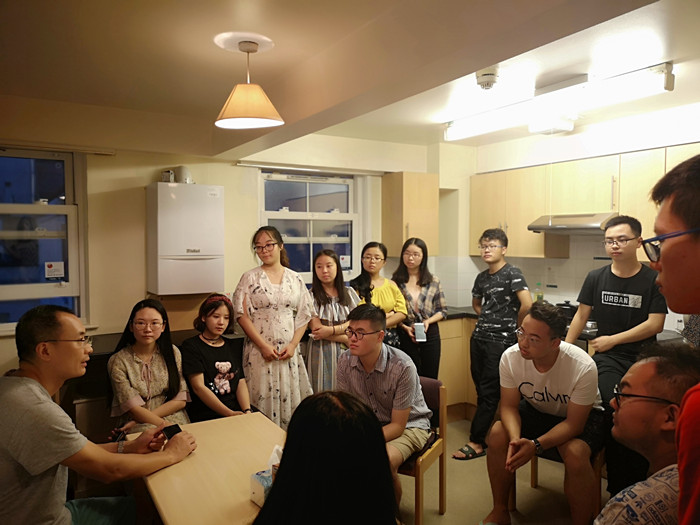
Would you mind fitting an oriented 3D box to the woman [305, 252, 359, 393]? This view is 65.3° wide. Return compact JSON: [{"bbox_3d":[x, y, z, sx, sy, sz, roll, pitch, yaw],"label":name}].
[{"bbox_3d":[-0.113,0.641,3.527,0.460,1.475,0.340,0,2,6],"label":"woman"}]

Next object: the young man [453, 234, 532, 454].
[{"bbox_3d":[1.000,0.568,3.975,0.480,1.615,0.480,-2,3,-42],"label":"young man"}]

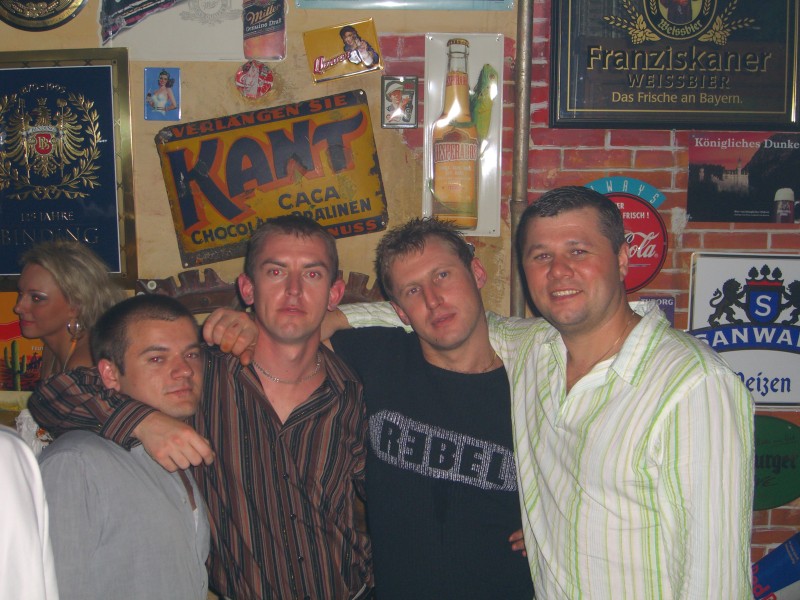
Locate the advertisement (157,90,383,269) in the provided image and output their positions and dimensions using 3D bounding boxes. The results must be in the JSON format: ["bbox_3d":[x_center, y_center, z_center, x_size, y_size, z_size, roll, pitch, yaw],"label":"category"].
[{"bbox_3d":[-0.345,-0.329,3.580,0.581,0.384,0.010,-10,5,1],"label":"advertisement"}]

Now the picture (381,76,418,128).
[{"bbox_3d":[0.000,-0.535,3.563,0.100,0.142,0.010,0,5,0],"label":"picture"}]

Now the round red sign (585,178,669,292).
[{"bbox_3d":[0.594,-0.174,3.593,0.279,0.319,0.010,0,5,0],"label":"round red sign"}]

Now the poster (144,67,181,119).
[{"bbox_3d":[-0.642,-0.556,3.563,0.099,0.141,0.006,0,5,0],"label":"poster"}]

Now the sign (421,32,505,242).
[{"bbox_3d":[0.171,-0.444,3.565,0.213,0.547,0.020,1,5,0],"label":"sign"}]

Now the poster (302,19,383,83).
[{"bbox_3d":[-0.152,-0.671,3.551,0.191,0.142,0.010,-11,5,1],"label":"poster"}]

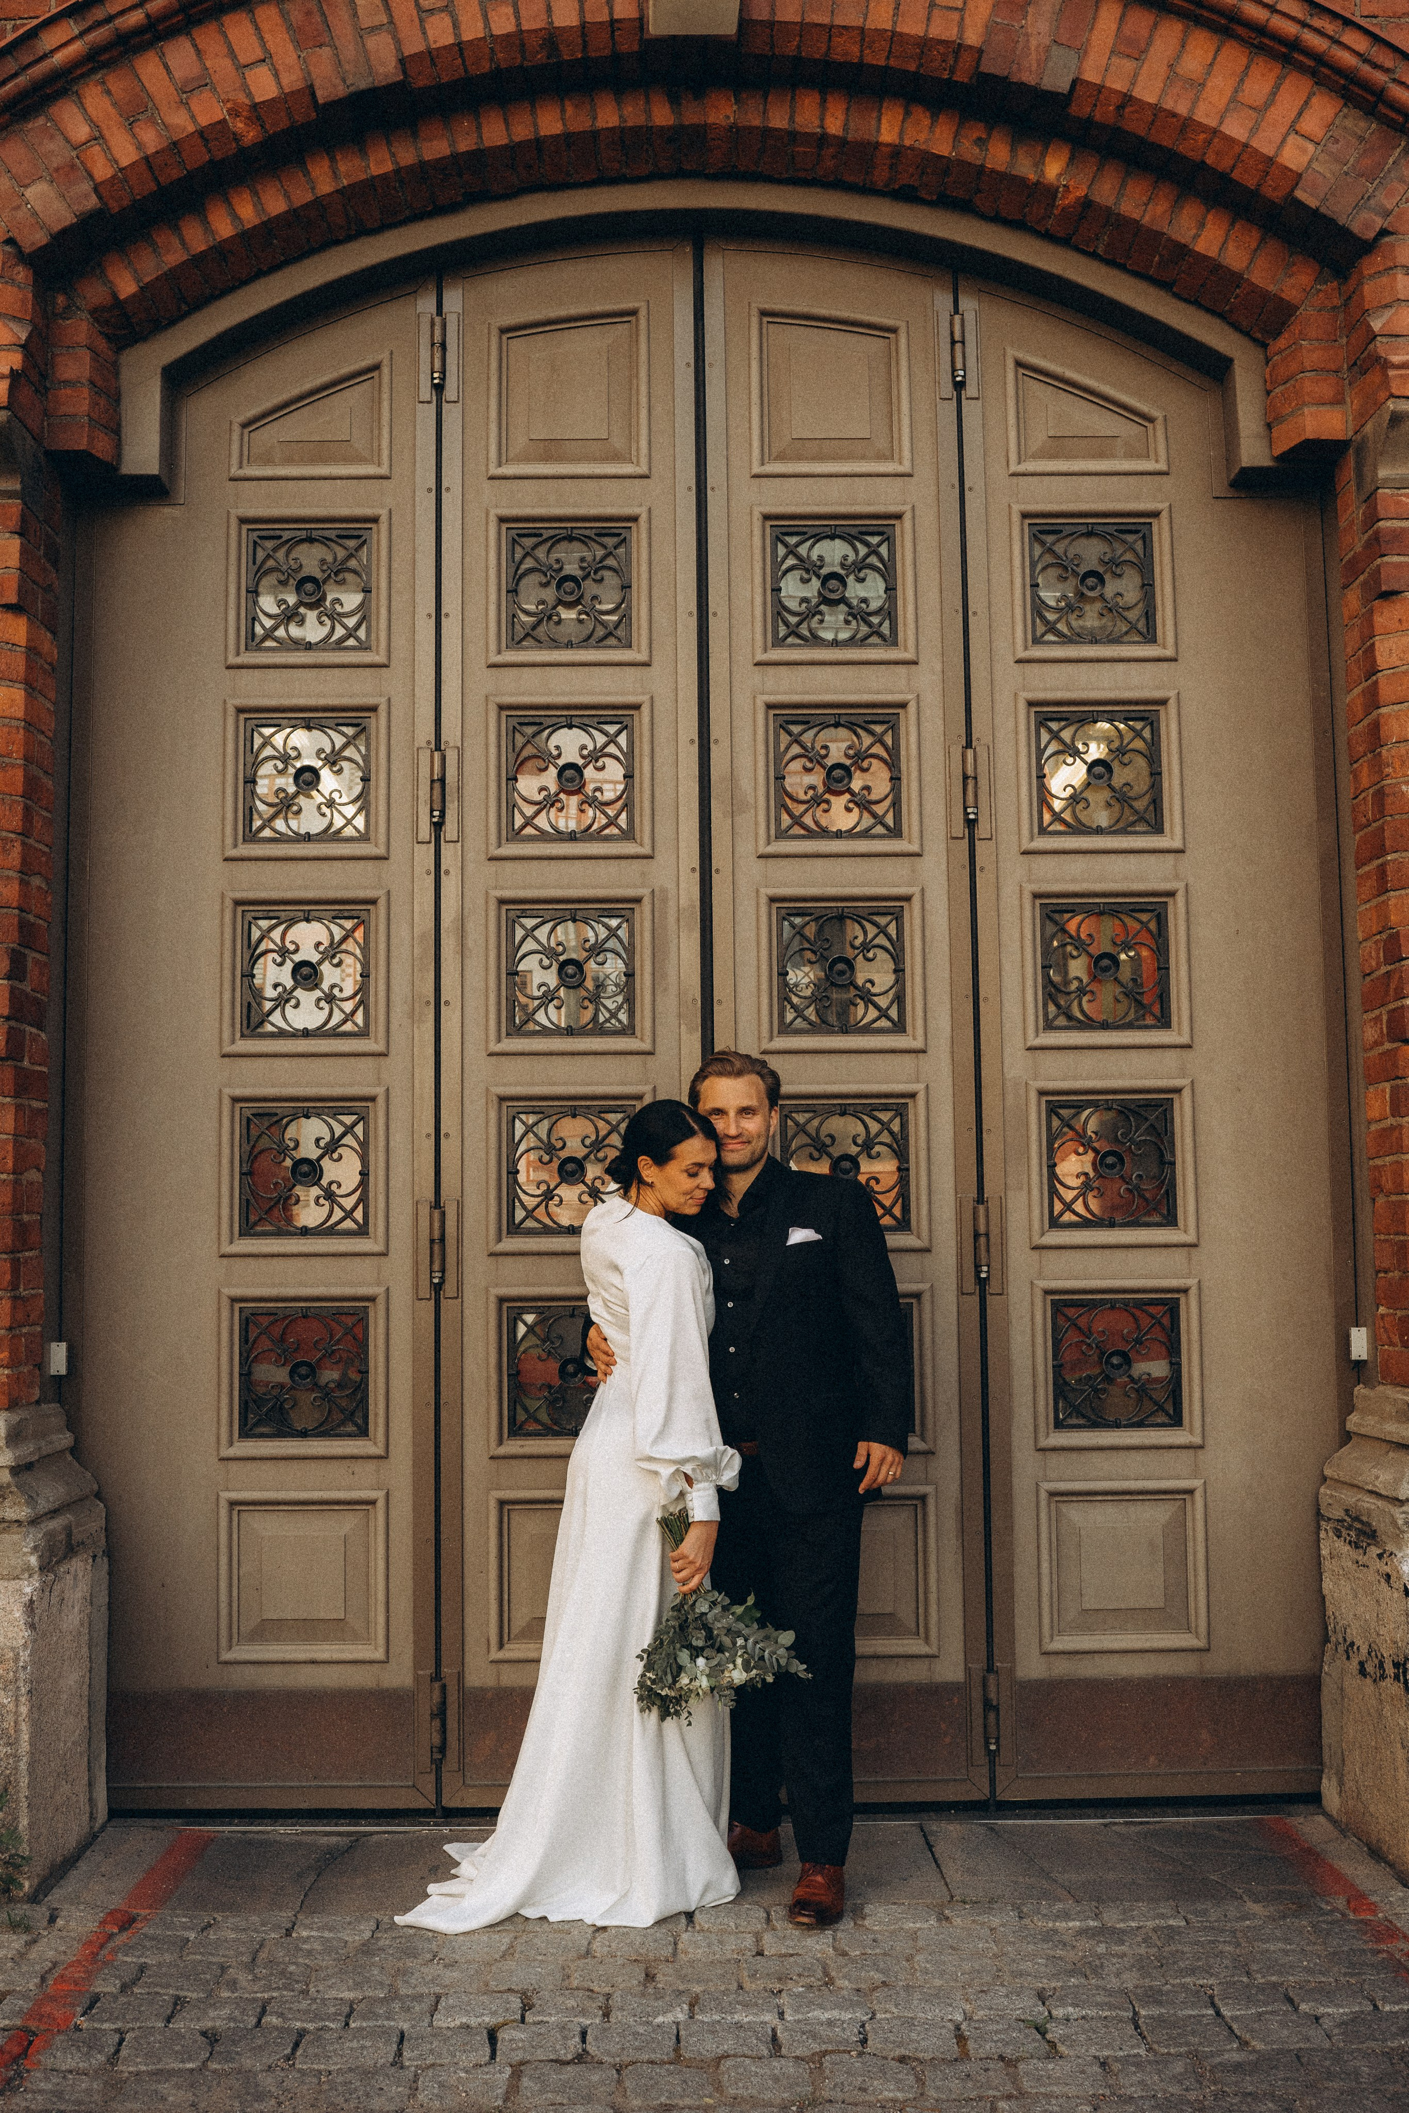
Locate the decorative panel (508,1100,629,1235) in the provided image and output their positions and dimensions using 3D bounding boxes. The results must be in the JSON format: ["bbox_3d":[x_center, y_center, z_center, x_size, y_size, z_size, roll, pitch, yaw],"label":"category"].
[{"bbox_3d":[-0.320,0.272,4.992,0.315,0.321,0.050,-1,-5,-1],"label":"decorative panel"}]

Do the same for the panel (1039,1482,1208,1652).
[{"bbox_3d":[1.004,1.222,4.922,0.406,0.400,0.050,-1,-5,-1],"label":"panel"}]

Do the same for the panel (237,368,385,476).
[{"bbox_3d":[-1.021,-1.649,5.336,0.385,0.293,0.045,-1,-6,-1],"label":"panel"}]

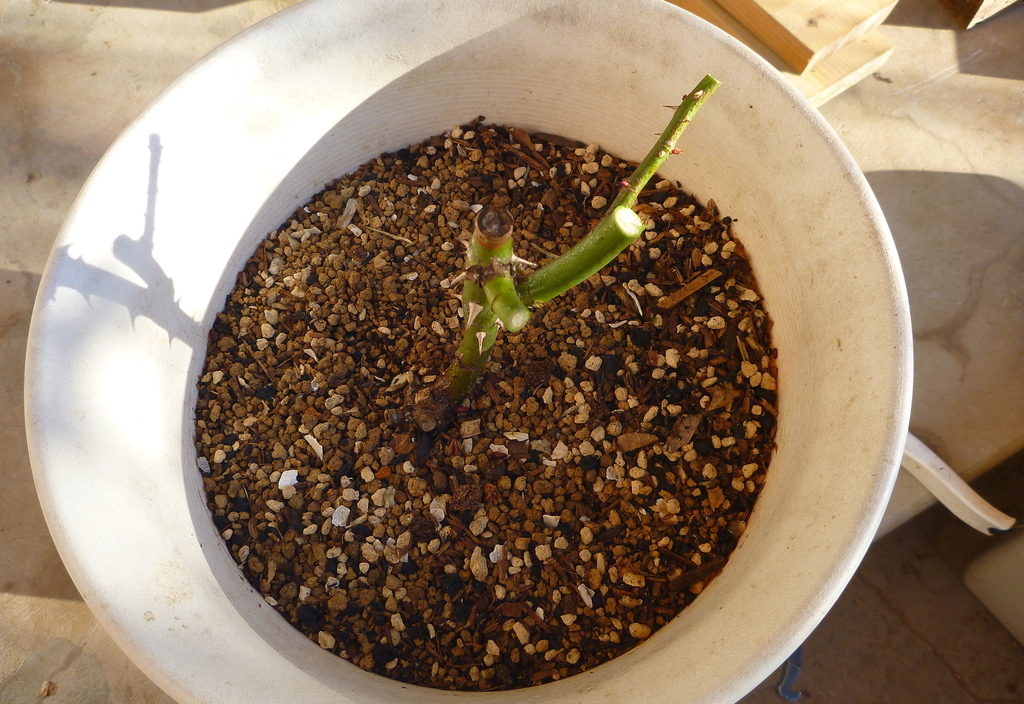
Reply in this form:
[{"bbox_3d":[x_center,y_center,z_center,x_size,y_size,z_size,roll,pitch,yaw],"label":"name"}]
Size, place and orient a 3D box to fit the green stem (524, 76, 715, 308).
[{"bbox_3d":[0.037,-0.047,0.270,0.097,0.018,0.031,-46,42,19],"label":"green stem"}]

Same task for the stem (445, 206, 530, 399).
[{"bbox_3d":[-0.011,-0.012,0.308,0.033,0.140,0.024,1,68,-3],"label":"stem"}]

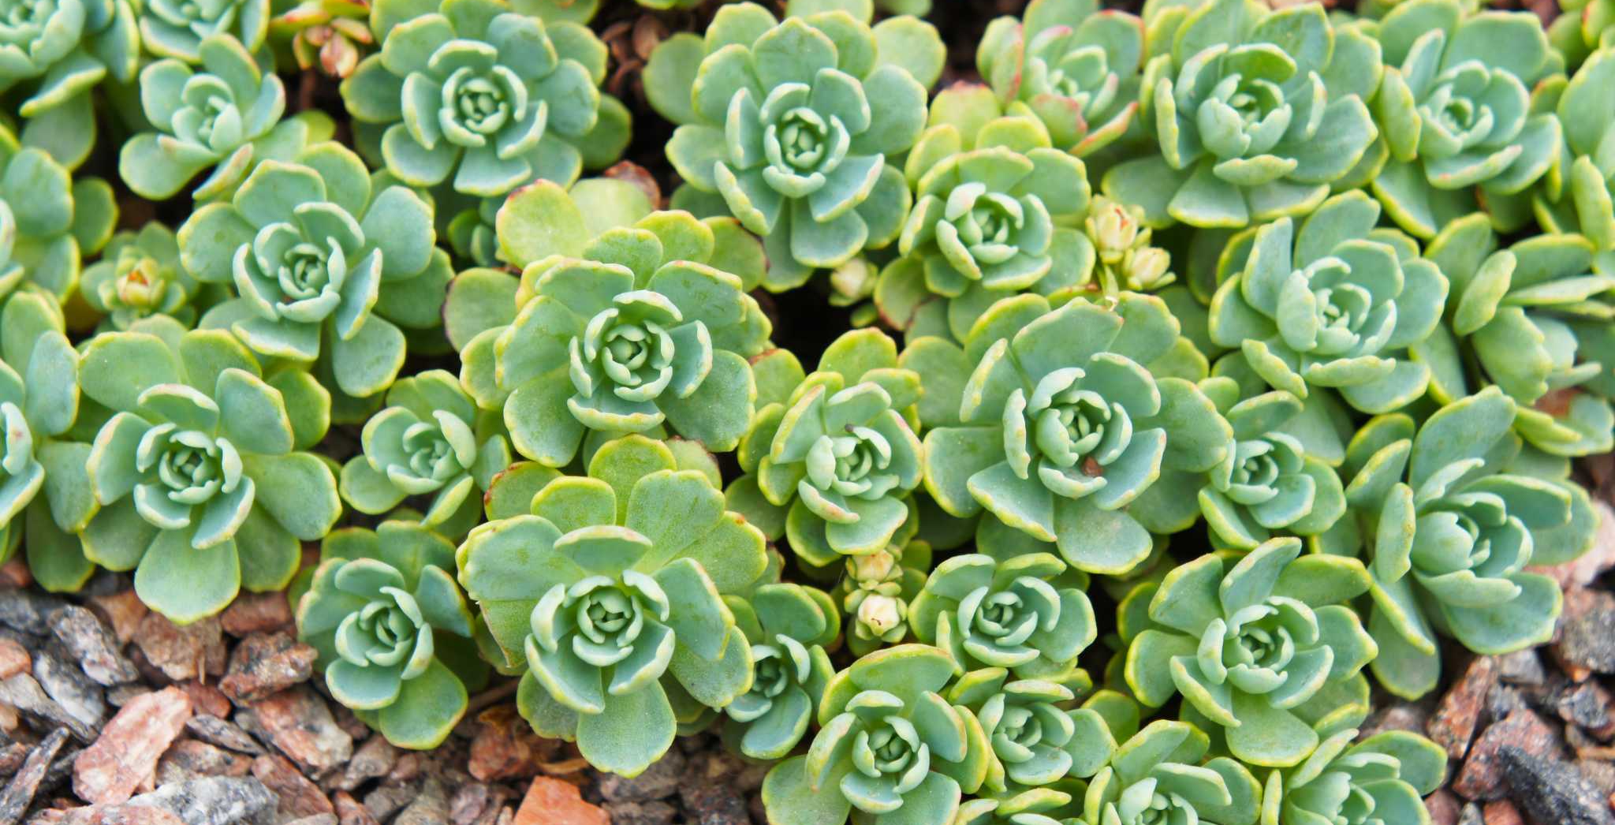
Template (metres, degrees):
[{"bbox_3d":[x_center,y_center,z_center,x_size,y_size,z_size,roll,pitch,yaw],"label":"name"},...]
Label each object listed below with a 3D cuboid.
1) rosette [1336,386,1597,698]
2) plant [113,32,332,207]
[{"bbox_3d":[0.104,0.020,0.583,0.041,0.022,0.042,0,50,0],"label":"rosette"},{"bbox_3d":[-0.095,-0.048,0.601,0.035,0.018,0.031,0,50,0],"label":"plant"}]

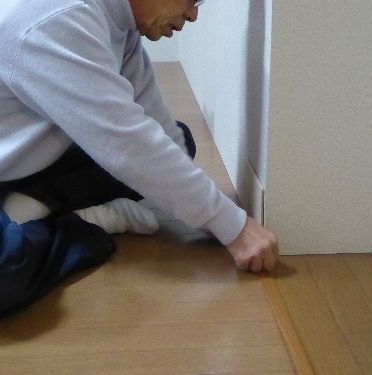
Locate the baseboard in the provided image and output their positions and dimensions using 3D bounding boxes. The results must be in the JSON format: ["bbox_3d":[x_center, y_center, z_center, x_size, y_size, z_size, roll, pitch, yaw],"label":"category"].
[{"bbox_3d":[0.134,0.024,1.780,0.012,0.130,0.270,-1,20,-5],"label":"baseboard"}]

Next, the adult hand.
[{"bbox_3d":[0.118,0.097,1.628,0.092,0.092,0.090,6,20,17],"label":"adult hand"}]

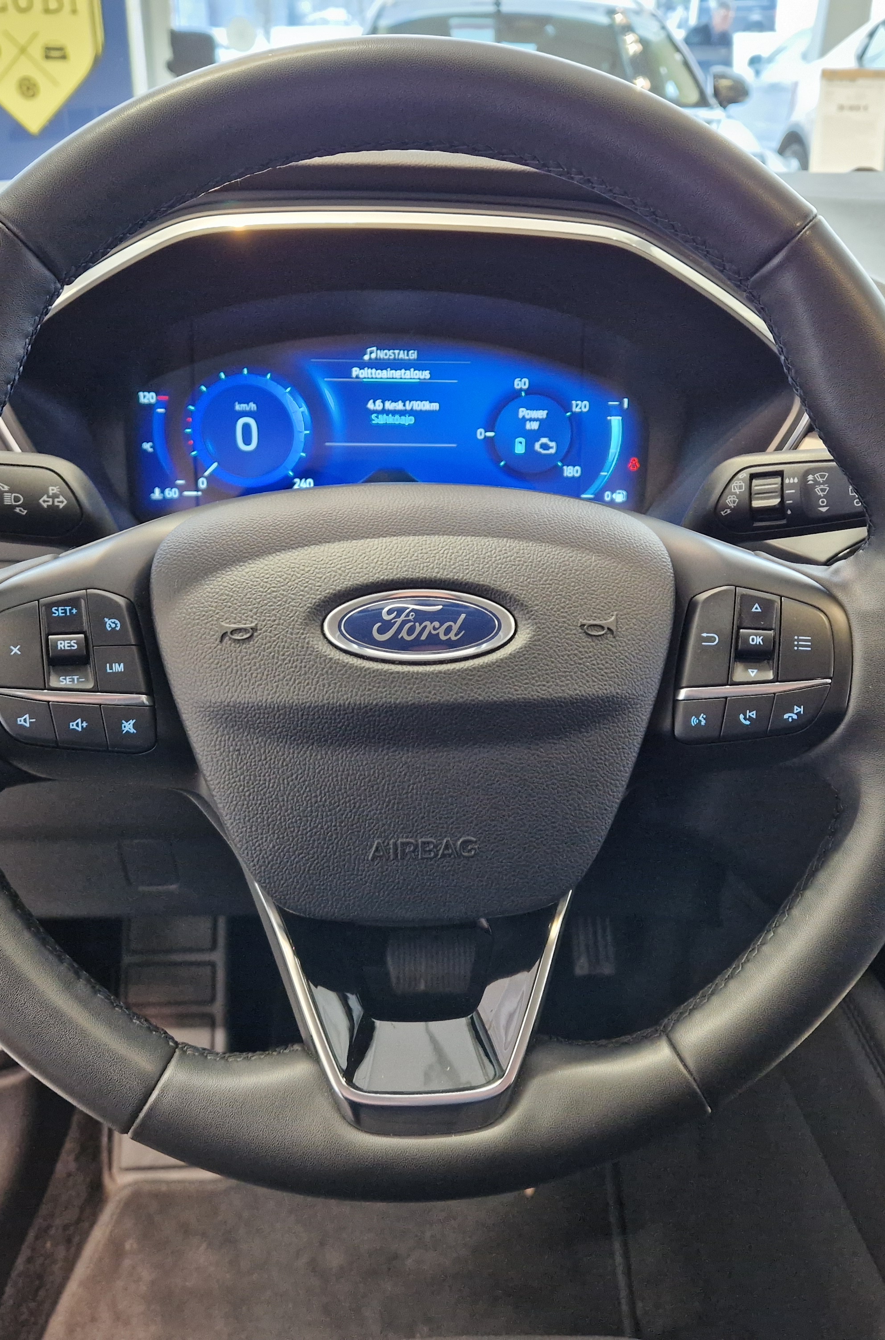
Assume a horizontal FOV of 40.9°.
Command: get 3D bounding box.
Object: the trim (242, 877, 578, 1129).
[{"bbox_3d":[-0.010,0.106,0.379,0.099,0.076,0.028,-1,1,-4],"label":"trim"}]

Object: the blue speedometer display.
[{"bbox_3d":[-0.029,-0.134,0.658,0.284,0.104,0.020,-1,9,-4],"label":"blue speedometer display"}]

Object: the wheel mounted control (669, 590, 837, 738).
[{"bbox_3d":[0.103,-0.002,0.390,0.054,0.051,0.018,-1,1,-4],"label":"wheel mounted control"}]

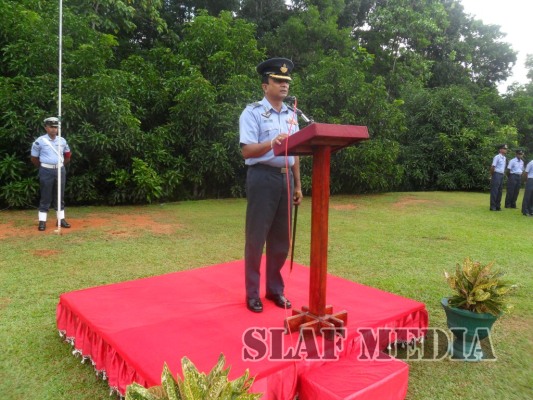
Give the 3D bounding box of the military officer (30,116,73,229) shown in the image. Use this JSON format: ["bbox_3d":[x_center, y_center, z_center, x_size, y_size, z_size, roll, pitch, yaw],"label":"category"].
[{"bbox_3d":[-3.359,-0.408,6.526,0.600,1.760,0.370,-4,10,-38],"label":"military officer"}]

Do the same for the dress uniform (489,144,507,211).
[{"bbox_3d":[6.279,-0.596,11.311,0.480,1.760,0.370,-4,10,-42],"label":"dress uniform"}]

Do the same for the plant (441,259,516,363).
[{"bbox_3d":[1.507,0.774,2.977,0.500,0.705,0.480,5,8,27],"label":"plant"}]

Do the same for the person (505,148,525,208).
[{"bbox_3d":[7.476,-0.633,12.542,0.490,1.740,0.370,-4,10,-40],"label":"person"}]

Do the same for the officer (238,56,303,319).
[{"bbox_3d":[0.022,-0.094,2.979,0.500,1.780,0.400,-5,11,-44],"label":"officer"}]

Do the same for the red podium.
[{"bbox_3d":[0.339,0.185,2.687,0.480,1.312,0.370,-4,9,-37],"label":"red podium"}]

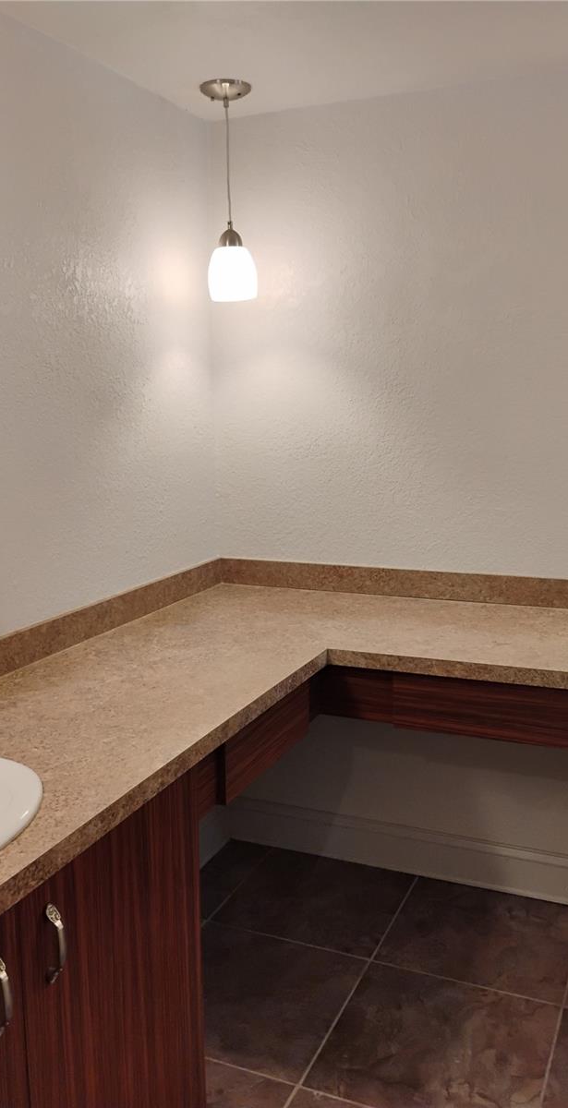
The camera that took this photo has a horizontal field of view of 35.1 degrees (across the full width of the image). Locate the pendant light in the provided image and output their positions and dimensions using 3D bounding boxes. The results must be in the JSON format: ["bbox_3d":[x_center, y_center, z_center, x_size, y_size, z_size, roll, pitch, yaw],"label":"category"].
[{"bbox_3d":[-0.141,-0.924,2.309,0.129,0.518,0.129,-1,9,0],"label":"pendant light"}]

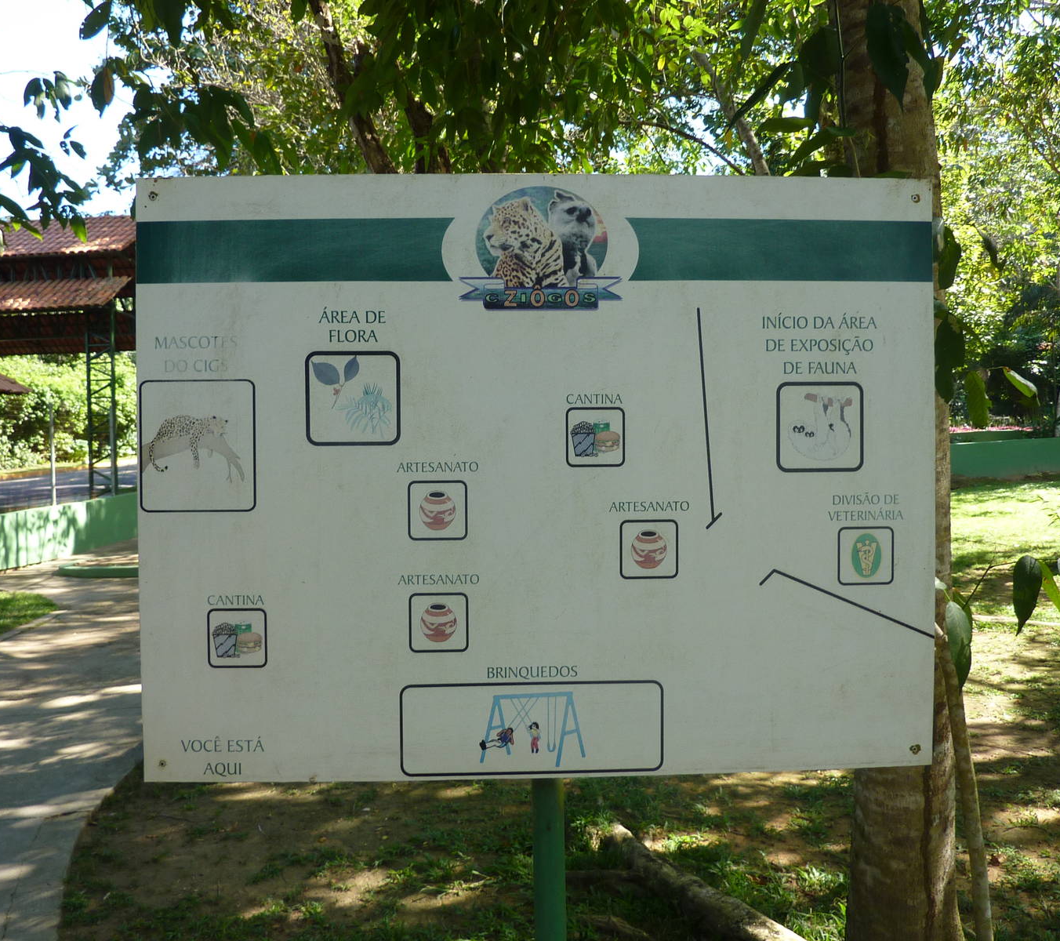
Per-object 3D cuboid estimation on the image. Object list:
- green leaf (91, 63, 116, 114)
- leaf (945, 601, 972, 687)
[{"bbox_3d":[-1.365,-1.216,2.900,0.075,0.165,0.035,5,2,-12],"label":"green leaf"},{"bbox_3d":[0.994,0.402,2.100,0.060,0.200,0.035,-5,2,17],"label":"leaf"}]

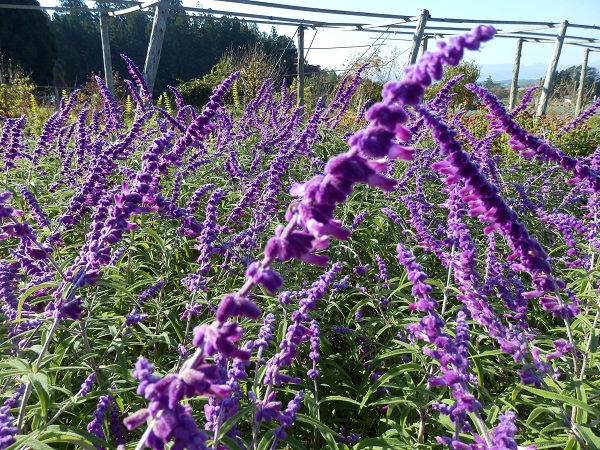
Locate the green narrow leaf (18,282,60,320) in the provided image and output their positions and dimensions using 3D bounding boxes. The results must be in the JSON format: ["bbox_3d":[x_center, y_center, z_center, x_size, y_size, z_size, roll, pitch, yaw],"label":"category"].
[{"bbox_3d":[-0.431,0.127,0.720,0.065,0.060,0.025,-8,19,-24],"label":"green narrow leaf"}]

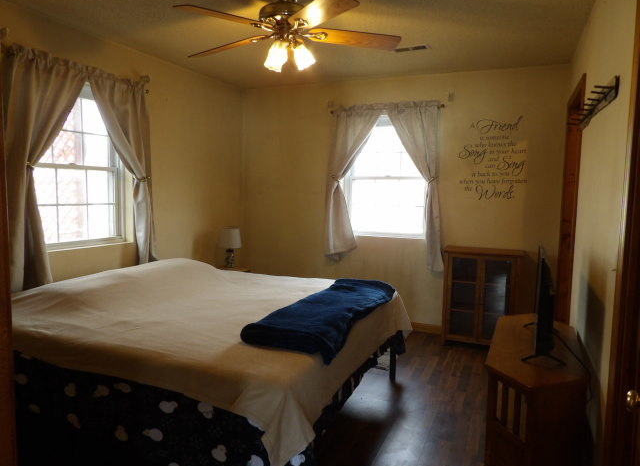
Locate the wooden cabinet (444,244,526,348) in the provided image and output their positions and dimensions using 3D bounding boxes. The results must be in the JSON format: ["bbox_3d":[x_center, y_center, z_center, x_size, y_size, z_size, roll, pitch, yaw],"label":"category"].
[{"bbox_3d":[1.421,0.576,3.893,0.644,0.866,0.285,3,5,24],"label":"wooden cabinet"}]

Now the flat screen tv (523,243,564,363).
[{"bbox_3d":[1.176,0.341,2.342,0.180,0.490,0.720,3,6,26],"label":"flat screen tv"}]

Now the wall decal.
[{"bbox_3d":[1.526,-0.653,3.940,0.610,0.740,0.010,3,5,24],"label":"wall decal"}]

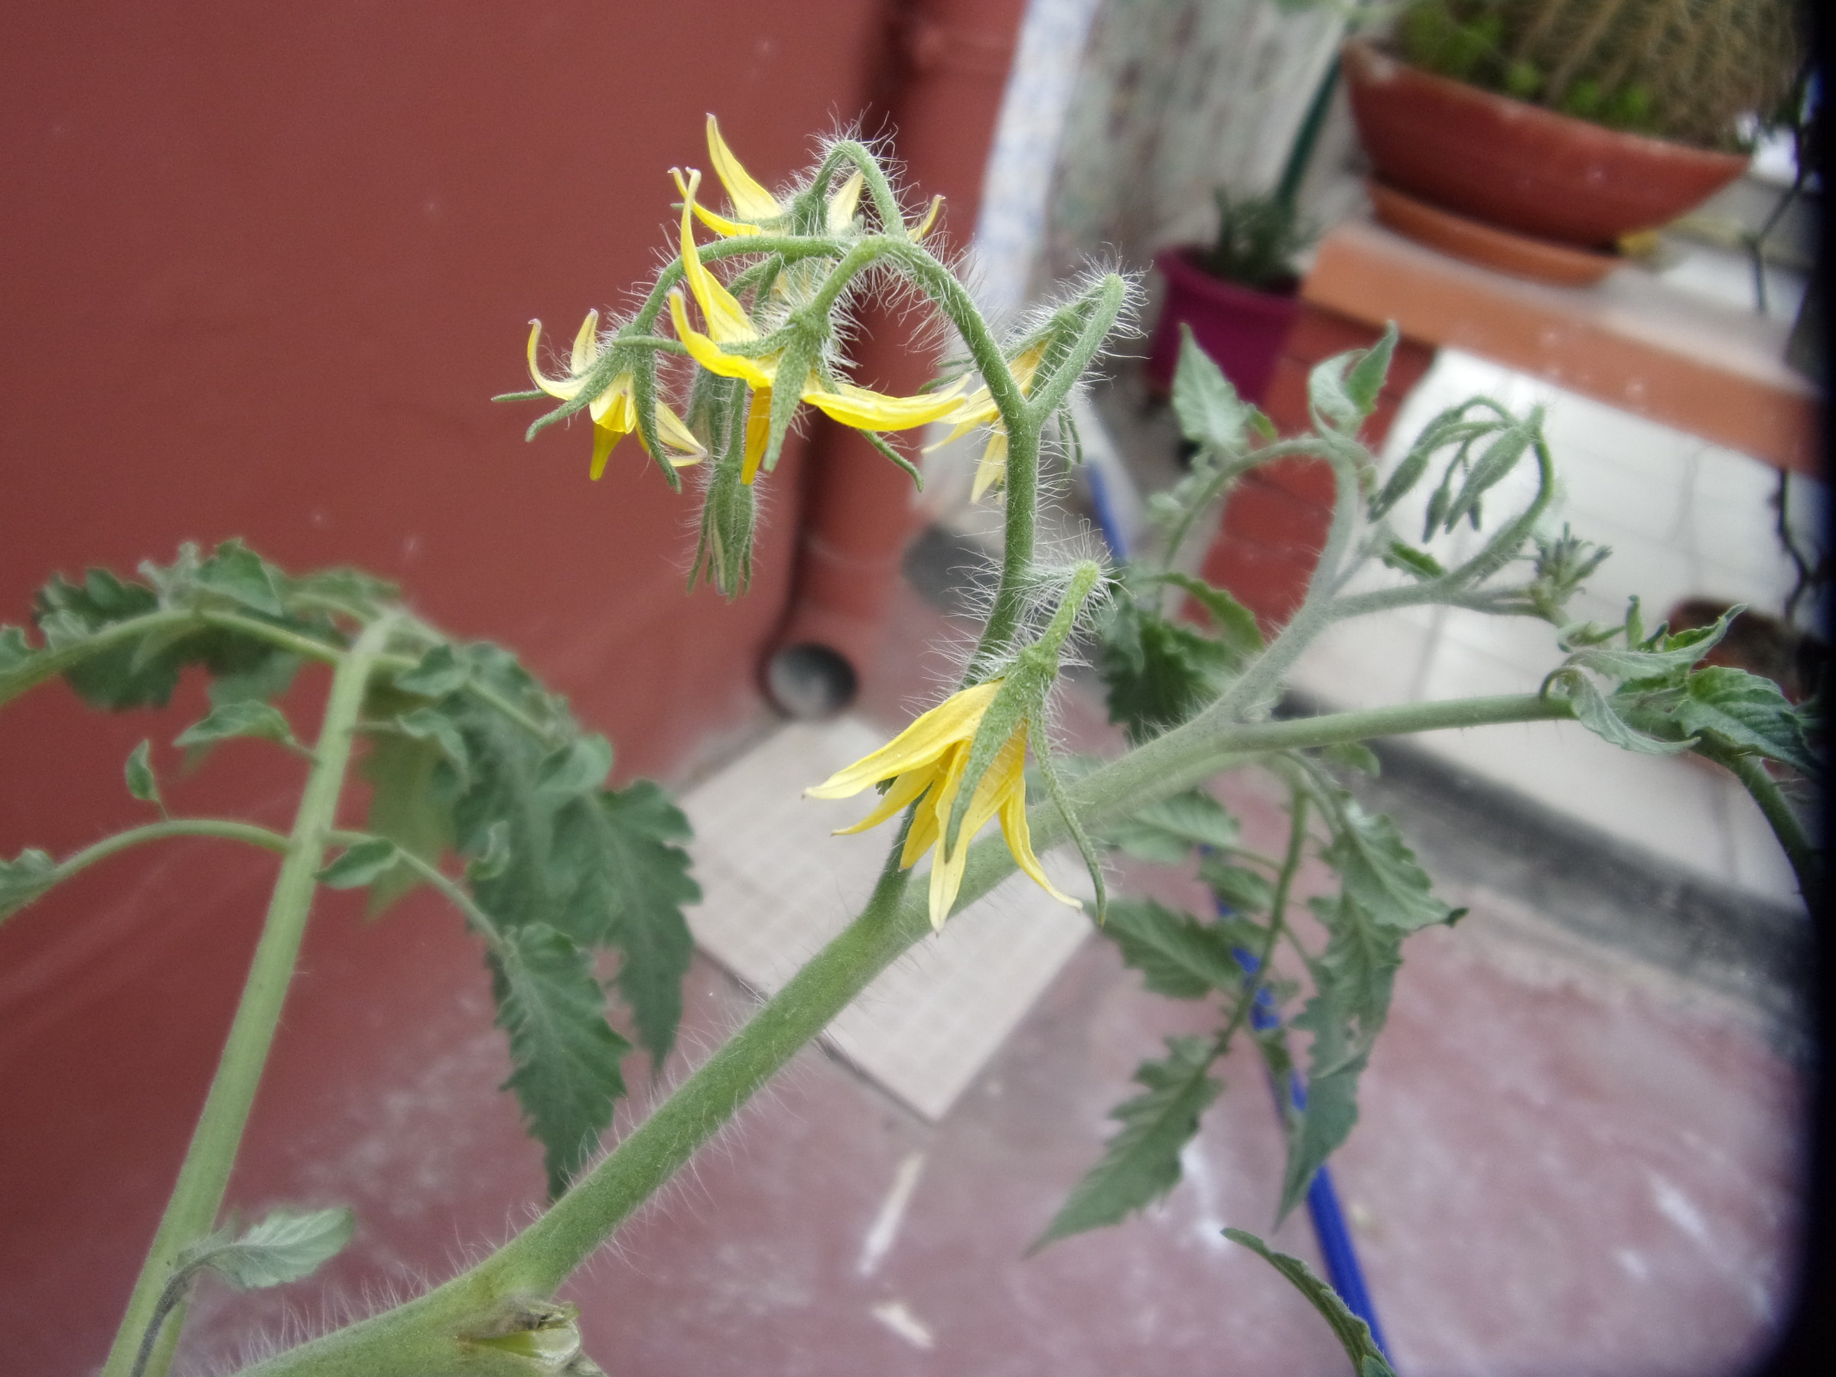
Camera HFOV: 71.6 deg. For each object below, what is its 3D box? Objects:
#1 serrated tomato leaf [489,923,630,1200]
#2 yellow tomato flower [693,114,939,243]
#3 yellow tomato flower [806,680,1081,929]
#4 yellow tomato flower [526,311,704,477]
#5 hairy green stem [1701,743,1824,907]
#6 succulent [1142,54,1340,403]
[{"bbox_3d":[-0.047,0.050,0.168,0.018,0.036,0.009,-7,12,-17],"label":"serrated tomato leaf"},{"bbox_3d":[-0.009,-0.044,0.113,0.022,0.013,0.019,19,30,11],"label":"yellow tomato flower"},{"bbox_3d":[0.002,0.009,0.101,0.021,0.018,0.017,32,21,14],"label":"yellow tomato flower"},{"bbox_3d":[-0.025,-0.024,0.104,0.014,0.012,0.013,25,26,20],"label":"yellow tomato flower"},{"bbox_3d":[0.098,0.016,0.146,0.005,0.022,0.005,-30,6,0],"label":"hairy green stem"},{"bbox_3d":[0.430,-0.612,1.700,0.225,0.400,0.215,13,29,0],"label":"succulent"}]

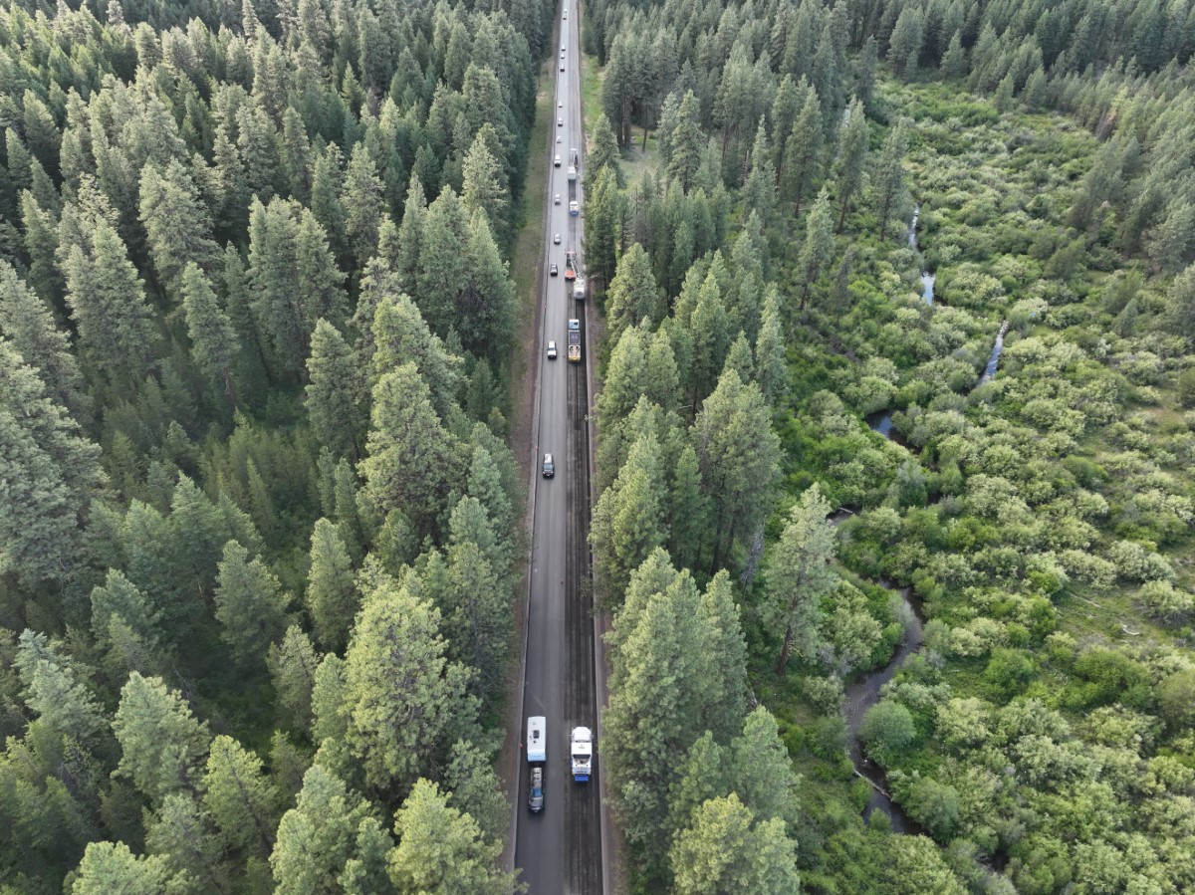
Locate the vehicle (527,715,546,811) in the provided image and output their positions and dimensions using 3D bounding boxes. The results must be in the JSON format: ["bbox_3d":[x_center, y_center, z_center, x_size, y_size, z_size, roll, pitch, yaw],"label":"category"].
[{"bbox_3d":[-7.679,40.189,105.300,2.350,3.050,12.180,-2,36,-3],"label":"vehicle"}]

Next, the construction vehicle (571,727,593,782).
[{"bbox_3d":[-2.041,39.178,106.669,2.600,3.100,7.260,-1,36,-1],"label":"construction vehicle"}]

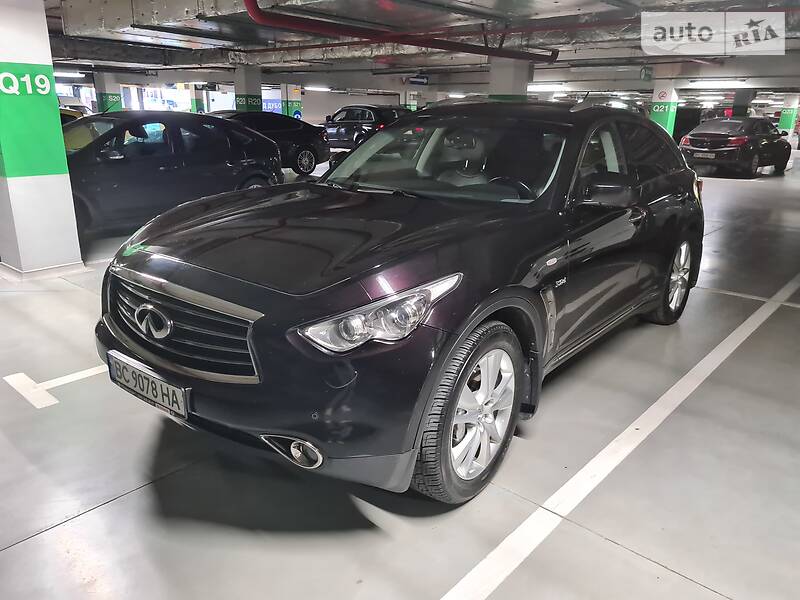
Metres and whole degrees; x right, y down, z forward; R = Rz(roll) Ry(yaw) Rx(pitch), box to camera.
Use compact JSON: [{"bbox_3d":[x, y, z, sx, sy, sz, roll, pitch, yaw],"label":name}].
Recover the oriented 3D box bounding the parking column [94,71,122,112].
[{"bbox_3d":[-10.492,-6.944,21.867,0.640,2.750,0.580,16,23,39],"label":"parking column"}]

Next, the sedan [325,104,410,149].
[{"bbox_3d":[-1.758,-6.804,23.739,4.650,1.680,1.880,16,23,39],"label":"sedan"}]

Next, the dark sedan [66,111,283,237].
[{"bbox_3d":[-3.574,-1.700,7.917,1.830,1.490,4.320,16,23,39],"label":"dark sedan"}]

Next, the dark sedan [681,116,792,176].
[{"bbox_3d":[9.688,-4.491,17.419,1.860,1.500,4.830,17,23,41],"label":"dark sedan"}]

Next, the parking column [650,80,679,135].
[{"bbox_3d":[7.481,-5.018,17.153,0.510,2.600,0.510,16,23,40],"label":"parking column"}]

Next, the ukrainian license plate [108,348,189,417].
[{"bbox_3d":[-0.956,0.314,2.254,0.530,0.120,0.025,14,21,36],"label":"ukrainian license plate"}]

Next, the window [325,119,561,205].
[{"bbox_3d":[0.229,-0.826,3.443,1.530,0.190,0.860,14,56,37],"label":"window"}]

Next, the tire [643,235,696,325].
[{"bbox_3d":[2.069,-0.210,4.676,0.265,0.765,0.765,14,22,36],"label":"tire"}]

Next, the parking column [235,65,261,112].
[{"bbox_3d":[-4.133,-5.080,16.603,0.510,2.700,0.510,16,23,40],"label":"parking column"}]

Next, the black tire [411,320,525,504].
[{"bbox_3d":[0.252,0.440,2.531,0.265,0.770,0.770,13,21,33],"label":"black tire"}]

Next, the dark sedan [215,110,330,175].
[{"bbox_3d":[-3.834,-3.654,14.073,1.860,1.450,4.800,16,23,39],"label":"dark sedan"}]

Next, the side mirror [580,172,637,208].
[{"bbox_3d":[1.028,-0.540,2.951,0.250,0.165,0.160,14,22,37],"label":"side mirror"}]

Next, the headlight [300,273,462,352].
[{"bbox_3d":[-0.039,0.055,2.124,0.280,0.200,0.620,14,22,37],"label":"headlight"}]

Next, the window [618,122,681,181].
[{"bbox_3d":[1.723,-1.016,4.101,0.090,0.410,1.120,-16,2,42],"label":"window"}]

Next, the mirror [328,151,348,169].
[{"bbox_3d":[-0.397,-0.965,4.188,0.230,0.150,0.140,14,22,36],"label":"mirror"}]

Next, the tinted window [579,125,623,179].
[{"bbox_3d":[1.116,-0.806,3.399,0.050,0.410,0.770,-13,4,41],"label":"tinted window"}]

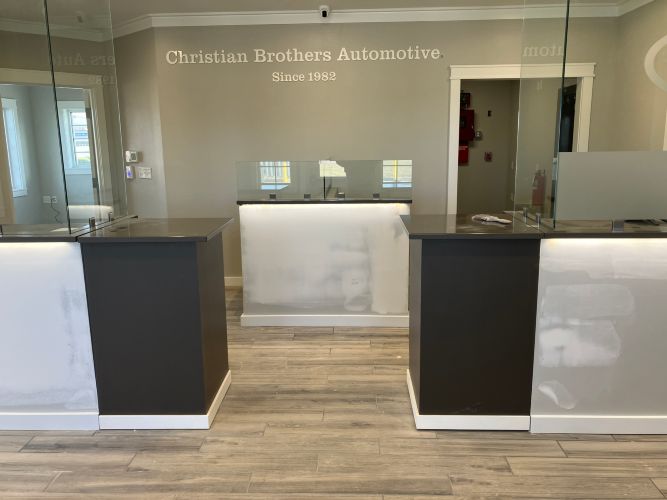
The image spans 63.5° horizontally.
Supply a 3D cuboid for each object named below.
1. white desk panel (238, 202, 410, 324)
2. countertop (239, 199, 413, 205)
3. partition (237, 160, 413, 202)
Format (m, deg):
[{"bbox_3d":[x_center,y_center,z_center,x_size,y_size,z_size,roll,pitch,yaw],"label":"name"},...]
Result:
[{"bbox_3d":[-0.069,0.129,4.496,1.417,1.034,0.120,0,11,2],"label":"white desk panel"},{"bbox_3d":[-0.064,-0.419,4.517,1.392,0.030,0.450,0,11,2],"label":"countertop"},{"bbox_3d":[-0.075,-0.568,4.372,1.424,0.306,0.015,0,11,2],"label":"partition"}]

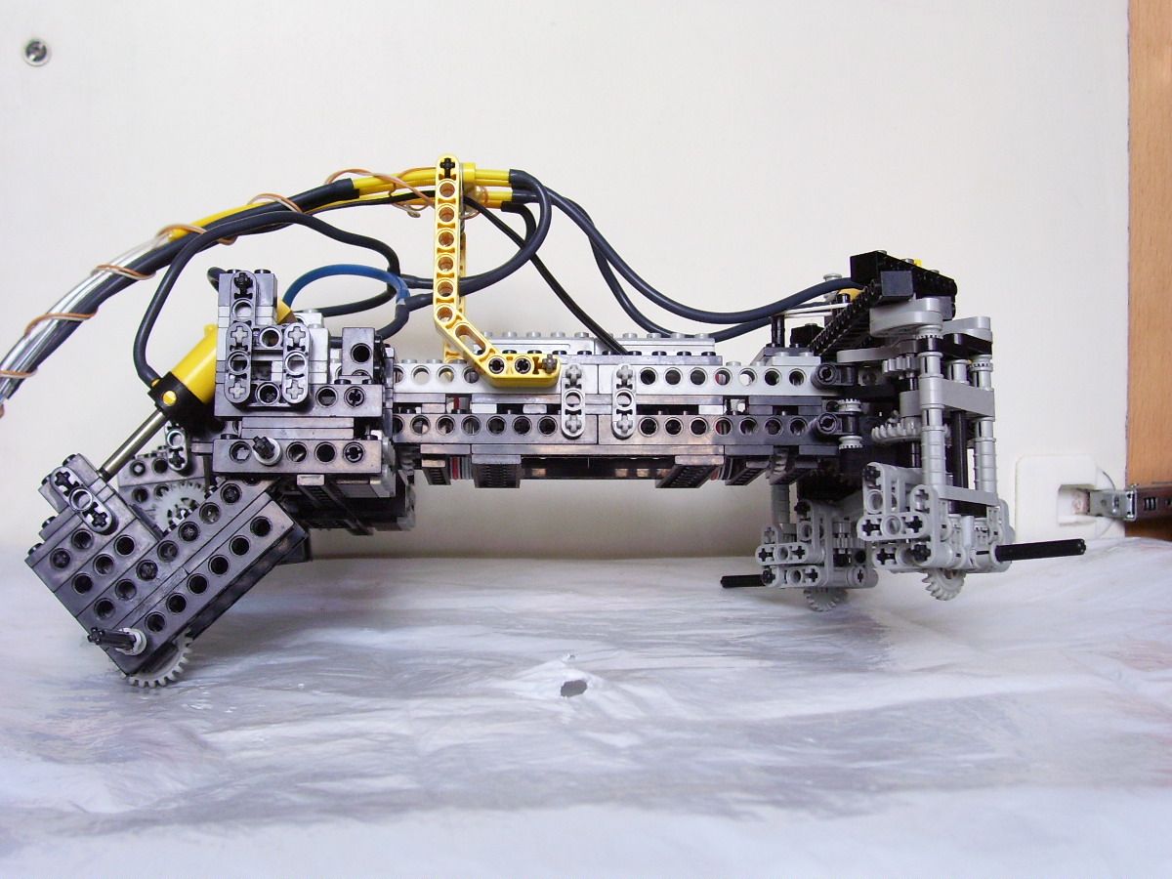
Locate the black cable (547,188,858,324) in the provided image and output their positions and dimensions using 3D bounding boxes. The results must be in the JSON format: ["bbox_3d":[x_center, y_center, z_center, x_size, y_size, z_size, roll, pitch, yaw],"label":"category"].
[{"bbox_3d":[0.040,-0.062,0.485,0.108,0.047,0.025,0,1,0],"label":"black cable"}]

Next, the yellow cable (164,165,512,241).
[{"bbox_3d":[-0.083,-0.079,0.475,0.117,0.027,0.022,0,1,0],"label":"yellow cable"}]

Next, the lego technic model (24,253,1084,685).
[{"bbox_3d":[-0.003,0.004,0.474,0.317,0.136,0.165,0,1,-3],"label":"lego technic model"}]

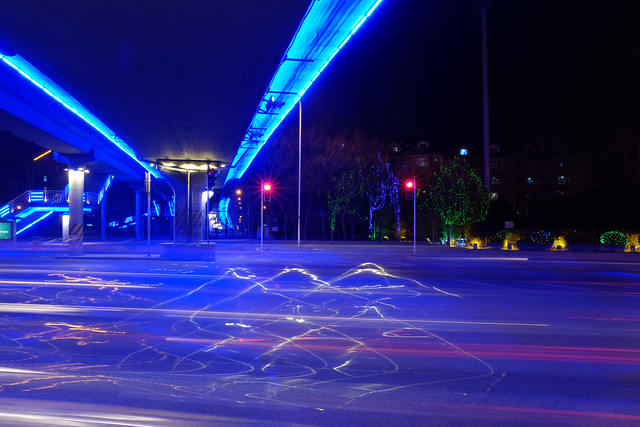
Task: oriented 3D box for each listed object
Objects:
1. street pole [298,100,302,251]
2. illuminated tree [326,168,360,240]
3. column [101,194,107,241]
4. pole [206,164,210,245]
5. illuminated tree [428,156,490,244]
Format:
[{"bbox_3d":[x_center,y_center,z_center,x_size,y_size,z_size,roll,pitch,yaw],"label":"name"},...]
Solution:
[{"bbox_3d":[-1.220,-2.388,26.300,0.200,9.400,0.200,0,-1,0],"label":"street pole"},{"bbox_3d":[2.120,-0.880,38.500,3.000,6.720,2.800,0,-1,0],"label":"illuminated tree"},{"bbox_3d":[-20.267,0.305,40.000,0.600,4.550,0.600,0,-1,0],"label":"column"},{"bbox_3d":[-5.366,-0.432,20.500,0.150,3.840,0.150,0,-1,0],"label":"pole"},{"bbox_3d":[9.971,-0.858,30.500,4.400,6.430,4.200,0,-1,0],"label":"illuminated tree"}]

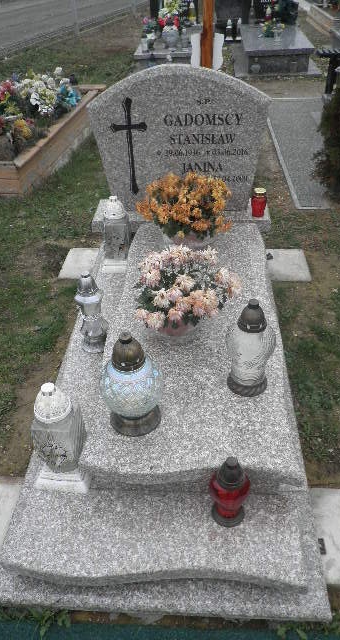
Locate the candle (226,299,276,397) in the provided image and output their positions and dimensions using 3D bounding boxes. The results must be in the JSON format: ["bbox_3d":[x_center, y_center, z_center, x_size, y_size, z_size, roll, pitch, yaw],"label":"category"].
[{"bbox_3d":[0.259,0.079,1.609,0.162,0.340,0.162,1,38,4],"label":"candle"}]

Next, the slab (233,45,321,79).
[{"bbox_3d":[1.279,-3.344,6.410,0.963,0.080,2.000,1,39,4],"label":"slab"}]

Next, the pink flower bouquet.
[{"bbox_3d":[0.066,-0.106,1.881,0.390,0.310,0.370,1,38,4],"label":"pink flower bouquet"}]

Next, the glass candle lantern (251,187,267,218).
[{"bbox_3d":[0.452,-0.596,2.524,0.077,0.131,0.077,1,39,4],"label":"glass candle lantern"}]

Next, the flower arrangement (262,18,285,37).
[{"bbox_3d":[1.274,-3.650,6.225,0.249,0.179,0.212,1,39,4],"label":"flower arrangement"}]

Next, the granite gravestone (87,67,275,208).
[{"bbox_3d":[0.045,-0.911,2.575,0.889,0.720,0.085,1,38,4],"label":"granite gravestone"}]

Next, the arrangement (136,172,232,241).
[{"bbox_3d":[0.071,-0.537,2.441,0.440,0.310,0.400,1,38,4],"label":"arrangement"}]

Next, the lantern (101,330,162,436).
[{"bbox_3d":[-0.108,0.171,1.426,0.176,0.345,0.176,1,39,4],"label":"lantern"}]

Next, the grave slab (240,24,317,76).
[{"bbox_3d":[1.270,-3.414,6.266,0.920,0.300,1.962,1,39,4],"label":"grave slab"}]

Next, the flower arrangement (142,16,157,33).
[{"bbox_3d":[-0.243,-3.504,5.919,0.175,0.200,0.170,1,38,4],"label":"flower arrangement"}]

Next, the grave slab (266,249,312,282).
[{"bbox_3d":[0.581,-0.264,2.512,0.206,0.045,0.305,1,38,4],"label":"grave slab"}]

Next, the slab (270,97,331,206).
[{"bbox_3d":[1.028,-1.404,3.953,0.380,0.040,2.416,1,39,4],"label":"slab"}]

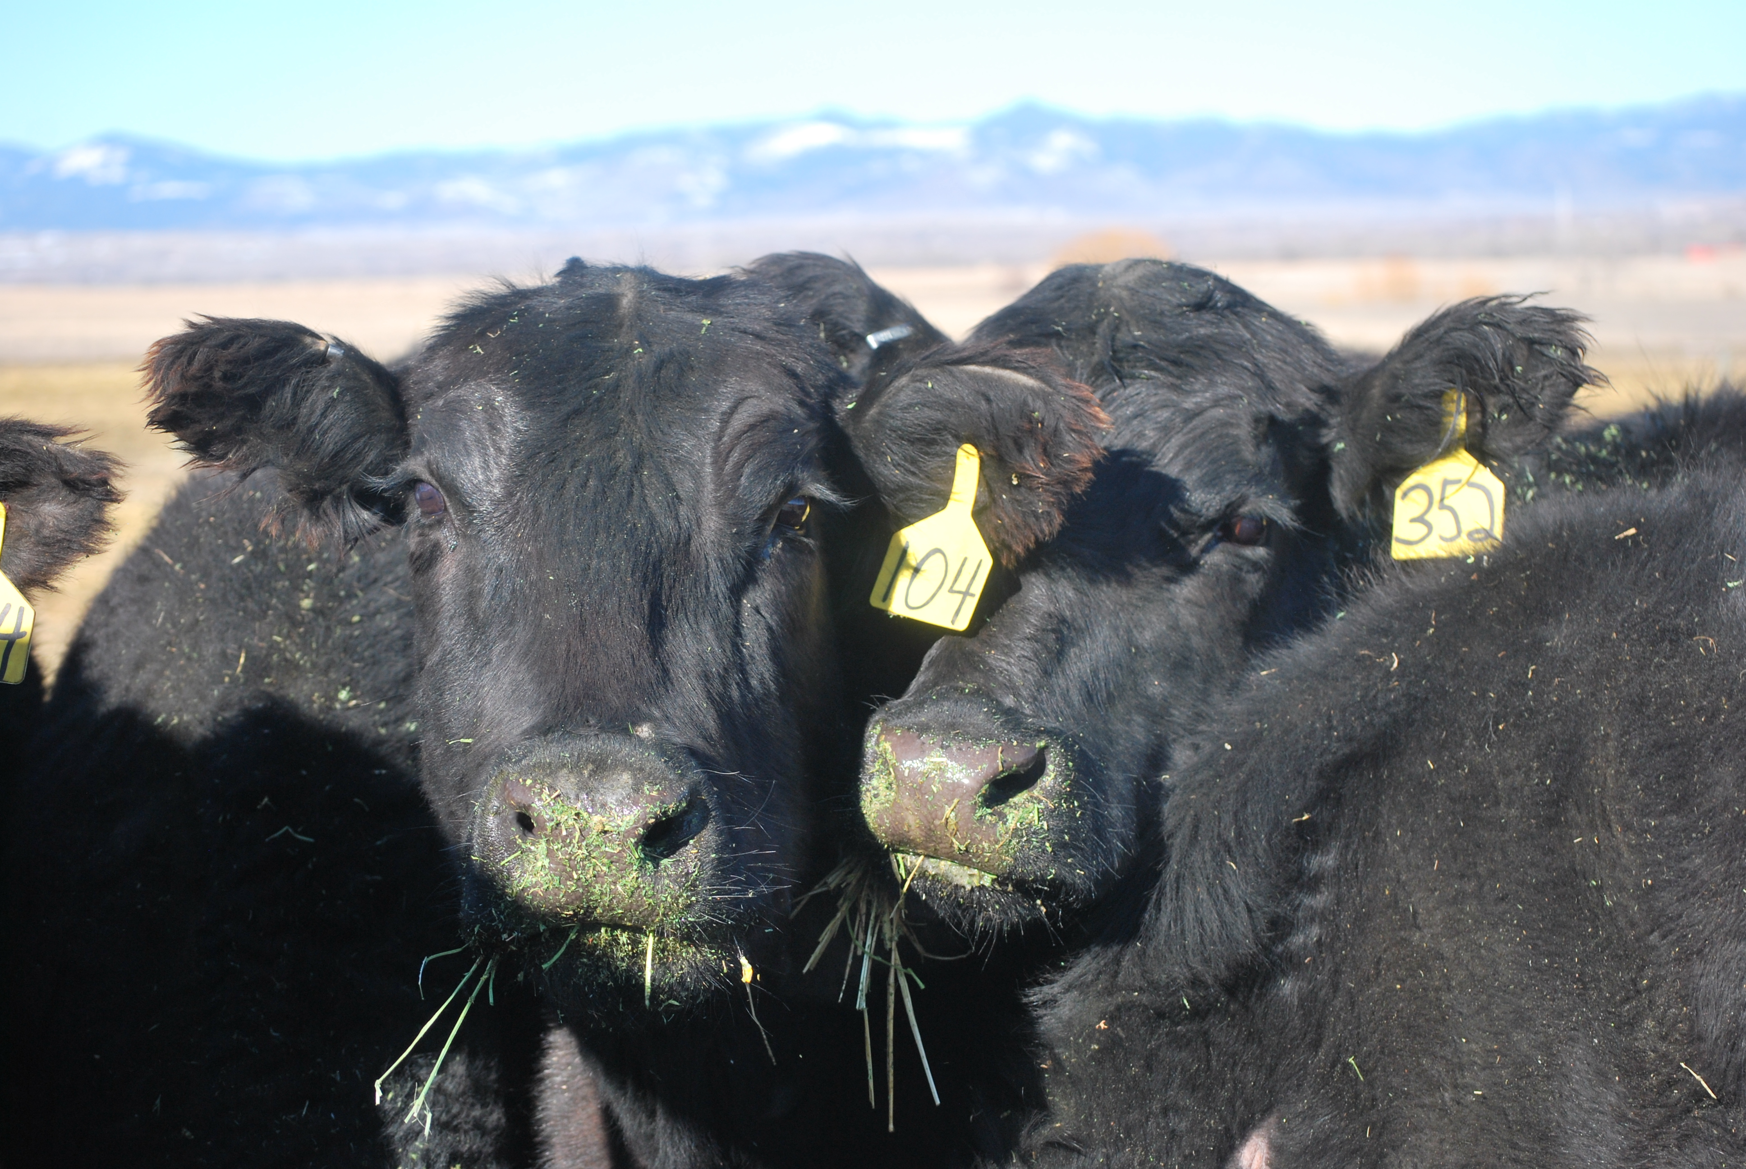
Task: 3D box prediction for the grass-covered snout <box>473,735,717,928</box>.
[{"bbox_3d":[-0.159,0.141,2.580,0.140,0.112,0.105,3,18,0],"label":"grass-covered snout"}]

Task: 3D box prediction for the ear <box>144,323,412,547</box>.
[{"bbox_3d":[-0.377,-0.099,2.860,0.165,0.135,0.085,1,4,13],"label":"ear"}]

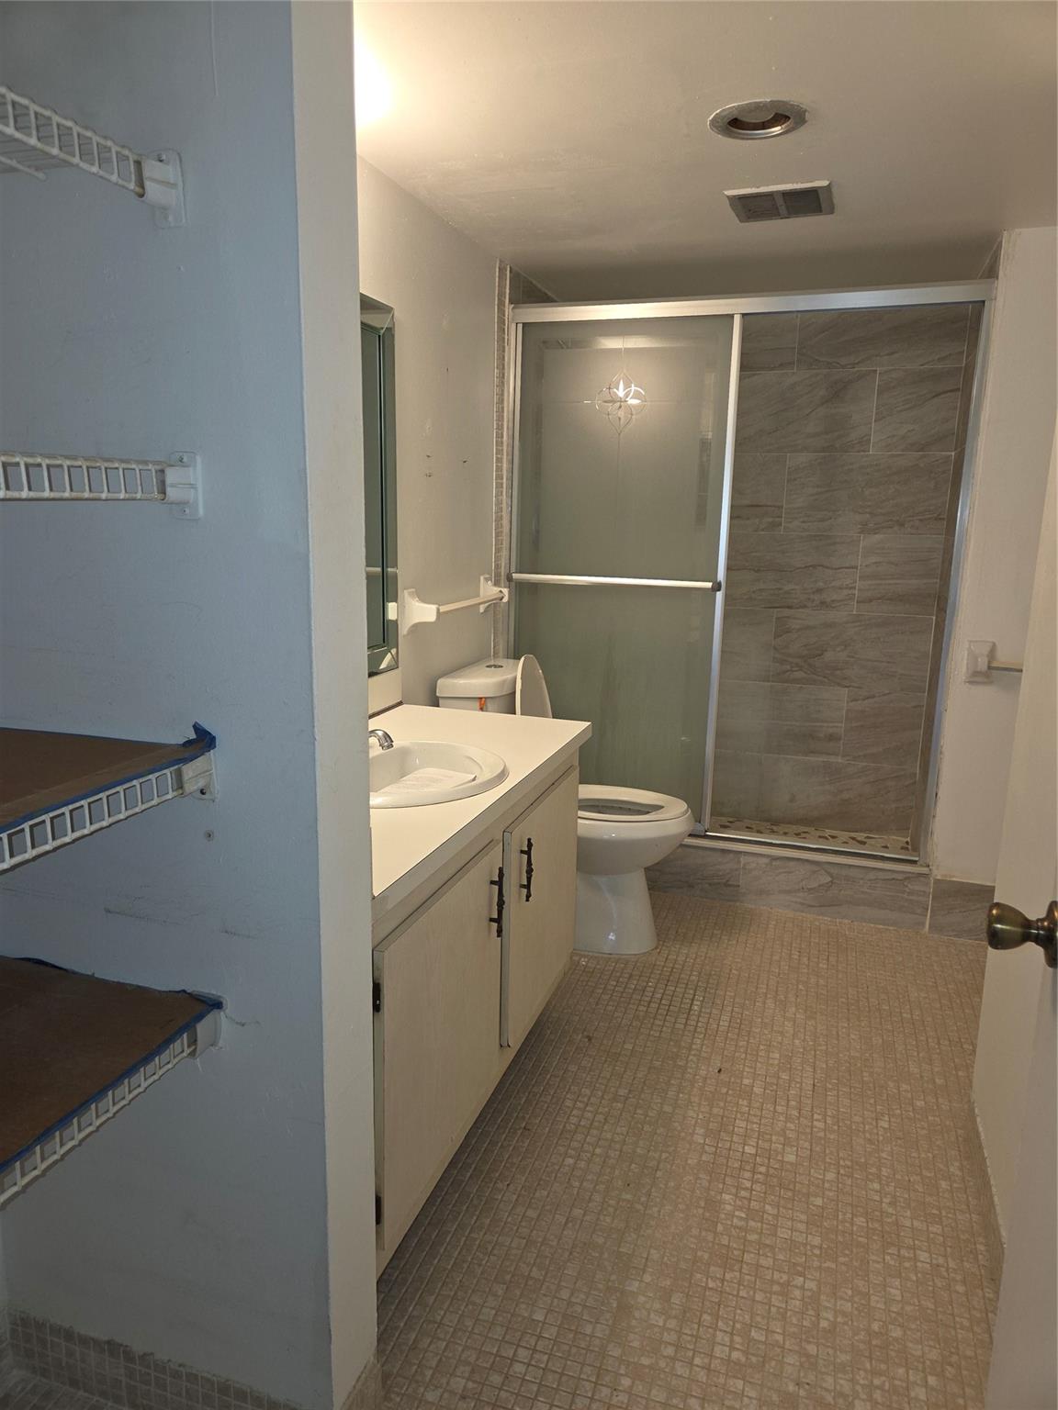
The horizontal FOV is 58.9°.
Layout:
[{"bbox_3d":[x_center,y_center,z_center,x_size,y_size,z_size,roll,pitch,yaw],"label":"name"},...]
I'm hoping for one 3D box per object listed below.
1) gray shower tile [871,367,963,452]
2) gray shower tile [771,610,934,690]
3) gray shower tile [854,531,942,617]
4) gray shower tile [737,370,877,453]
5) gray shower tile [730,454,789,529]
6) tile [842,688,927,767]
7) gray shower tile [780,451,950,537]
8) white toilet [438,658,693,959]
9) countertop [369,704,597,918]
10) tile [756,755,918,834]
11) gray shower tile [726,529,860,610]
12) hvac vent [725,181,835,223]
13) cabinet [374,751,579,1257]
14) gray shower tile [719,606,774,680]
[{"bbox_3d":[1.464,-1.113,3.544,0.300,0.305,0.012,5,13,18],"label":"gray shower tile"},{"bbox_3d":[1.298,-0.217,3.777,0.598,0.305,0.015,5,13,18],"label":"gray shower tile"},{"bbox_3d":[1.448,-0.505,3.664,0.295,0.305,0.015,5,13,18],"label":"gray shower tile"},{"bbox_3d":[1.054,-1.149,3.678,0.575,0.303,0.012,5,13,18],"label":"gray shower tile"},{"bbox_3d":[0.737,-0.871,3.834,0.606,0.305,0.015,5,13,18],"label":"gray shower tile"},{"bbox_3d":[1.436,0.099,3.801,0.301,0.303,0.012,5,13,18],"label":"tile"},{"bbox_3d":[1.310,-0.819,3.646,0.598,0.305,0.015,5,13,18],"label":"gray shower tile"},{"bbox_3d":[0.131,0.283,2.958,0.757,0.860,0.410,5,13,18],"label":"white toilet"},{"bbox_3d":[-0.293,0.163,2.005,0.550,0.043,1.235,5,13,18],"label":"countertop"},{"bbox_3d":[1.285,0.385,3.912,0.607,0.303,0.012,5,13,18],"label":"tile"},{"bbox_3d":[1.018,-0.544,3.805,0.606,0.305,0.015,5,13,18],"label":"gray shower tile"},{"bbox_3d":[0.659,-1.317,2.453,0.265,0.023,0.250,5,13,18],"label":"hvac vent"},{"bbox_3d":[-0.311,0.552,2.127,0.553,0.740,1.222,5,13,18],"label":"cabinet"},{"bbox_3d":[0.726,-0.269,3.965,0.606,0.305,0.015,5,13,18],"label":"gray shower tile"}]

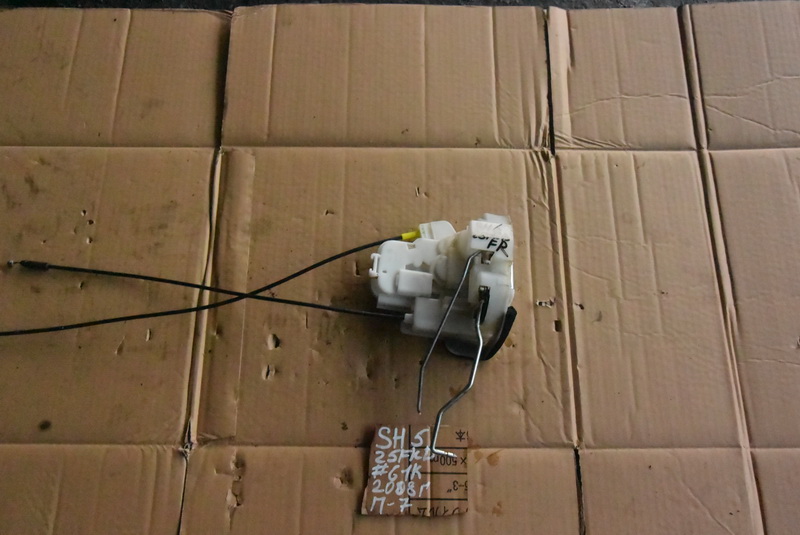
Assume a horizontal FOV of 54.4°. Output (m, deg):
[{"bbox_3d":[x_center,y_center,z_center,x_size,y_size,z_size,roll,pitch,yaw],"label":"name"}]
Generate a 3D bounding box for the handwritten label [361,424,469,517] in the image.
[{"bbox_3d":[0.017,0.219,0.843,0.113,0.008,0.095,0,69,0],"label":"handwritten label"}]

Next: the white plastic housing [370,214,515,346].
[{"bbox_3d":[0.045,0.013,0.880,0.154,0.085,0.128,0,69,0],"label":"white plastic housing"}]

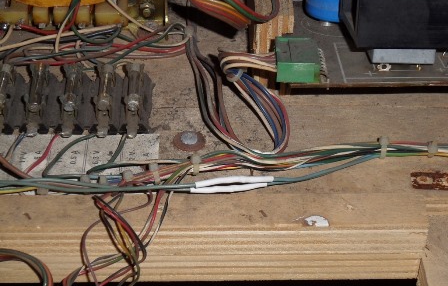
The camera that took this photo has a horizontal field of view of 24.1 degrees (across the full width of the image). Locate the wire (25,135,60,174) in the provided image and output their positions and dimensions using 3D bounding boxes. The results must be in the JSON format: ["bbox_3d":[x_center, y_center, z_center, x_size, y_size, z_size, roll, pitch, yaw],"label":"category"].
[{"bbox_3d":[-0.095,0.006,0.554,0.006,0.005,0.033,16,42,20],"label":"wire"}]

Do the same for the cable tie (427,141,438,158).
[{"bbox_3d":[0.111,0.003,0.556,0.005,0.008,0.008,-1,38,0],"label":"cable tie"}]

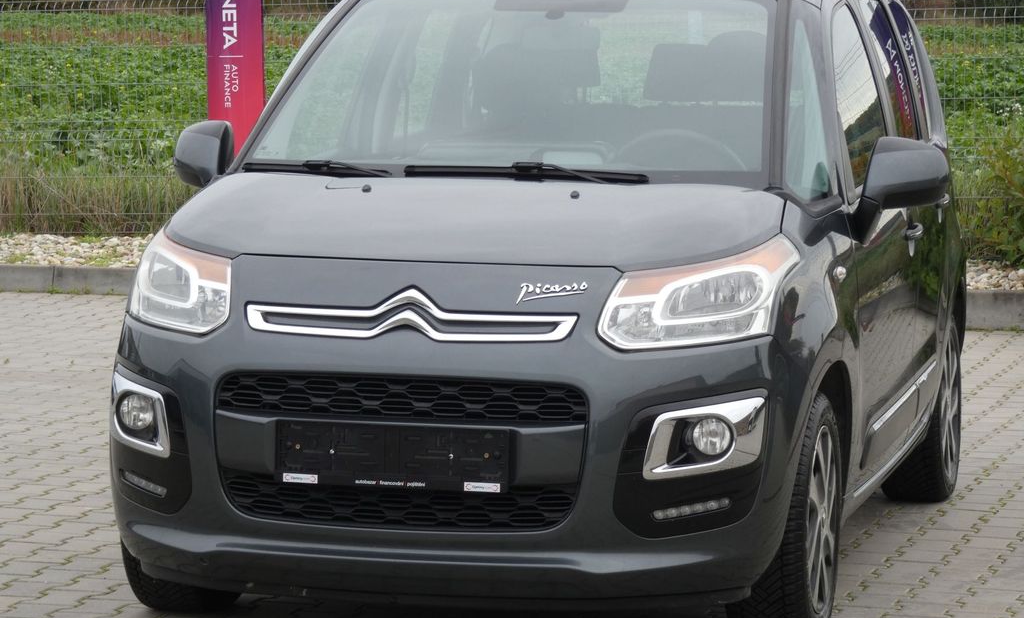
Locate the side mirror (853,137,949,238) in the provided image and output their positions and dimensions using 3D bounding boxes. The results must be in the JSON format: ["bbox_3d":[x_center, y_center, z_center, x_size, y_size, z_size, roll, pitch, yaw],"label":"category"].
[{"bbox_3d":[0.974,-0.308,8.661,0.230,0.240,0.140,1,5,2],"label":"side mirror"}]

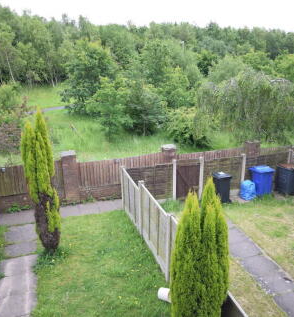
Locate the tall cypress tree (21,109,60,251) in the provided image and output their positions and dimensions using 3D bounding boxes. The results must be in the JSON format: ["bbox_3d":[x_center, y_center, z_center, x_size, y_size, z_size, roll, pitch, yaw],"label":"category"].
[{"bbox_3d":[-2.569,0.599,7.680,0.780,3.500,0.780,-5,16,-19],"label":"tall cypress tree"}]

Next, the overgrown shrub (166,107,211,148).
[{"bbox_3d":[2.615,-1.973,19.410,2.850,2.350,2.600,2,15,7],"label":"overgrown shrub"}]

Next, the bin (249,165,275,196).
[{"bbox_3d":[4.194,0.824,11.572,0.590,1.070,0.720,-8,17,-28],"label":"bin"}]

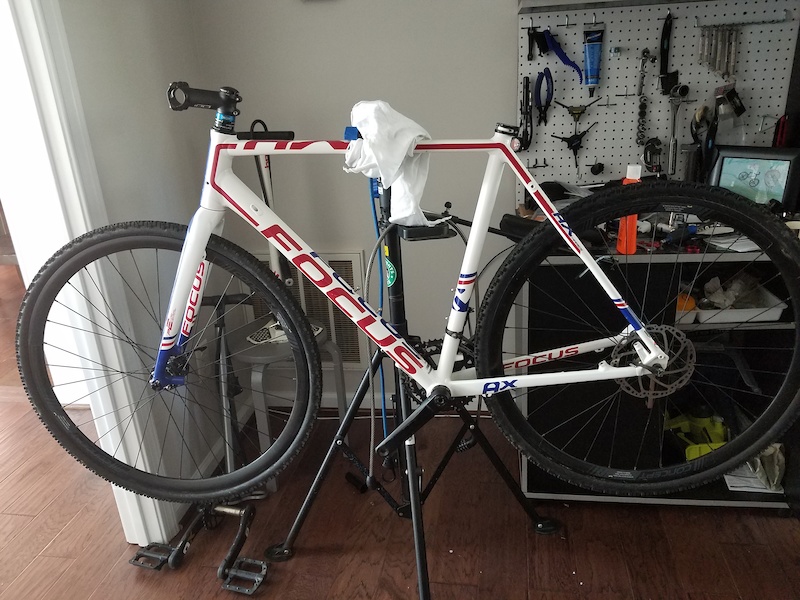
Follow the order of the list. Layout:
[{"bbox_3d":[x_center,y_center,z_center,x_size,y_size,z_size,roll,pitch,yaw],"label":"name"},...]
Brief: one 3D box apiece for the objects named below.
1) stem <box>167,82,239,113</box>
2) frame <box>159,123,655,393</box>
[{"bbox_3d":[-0.372,-0.387,1.151,0.135,0.052,0.046,4,18,0],"label":"stem"},{"bbox_3d":[-0.021,-0.078,1.218,1.060,0.585,0.150,-3,18,7],"label":"frame"}]

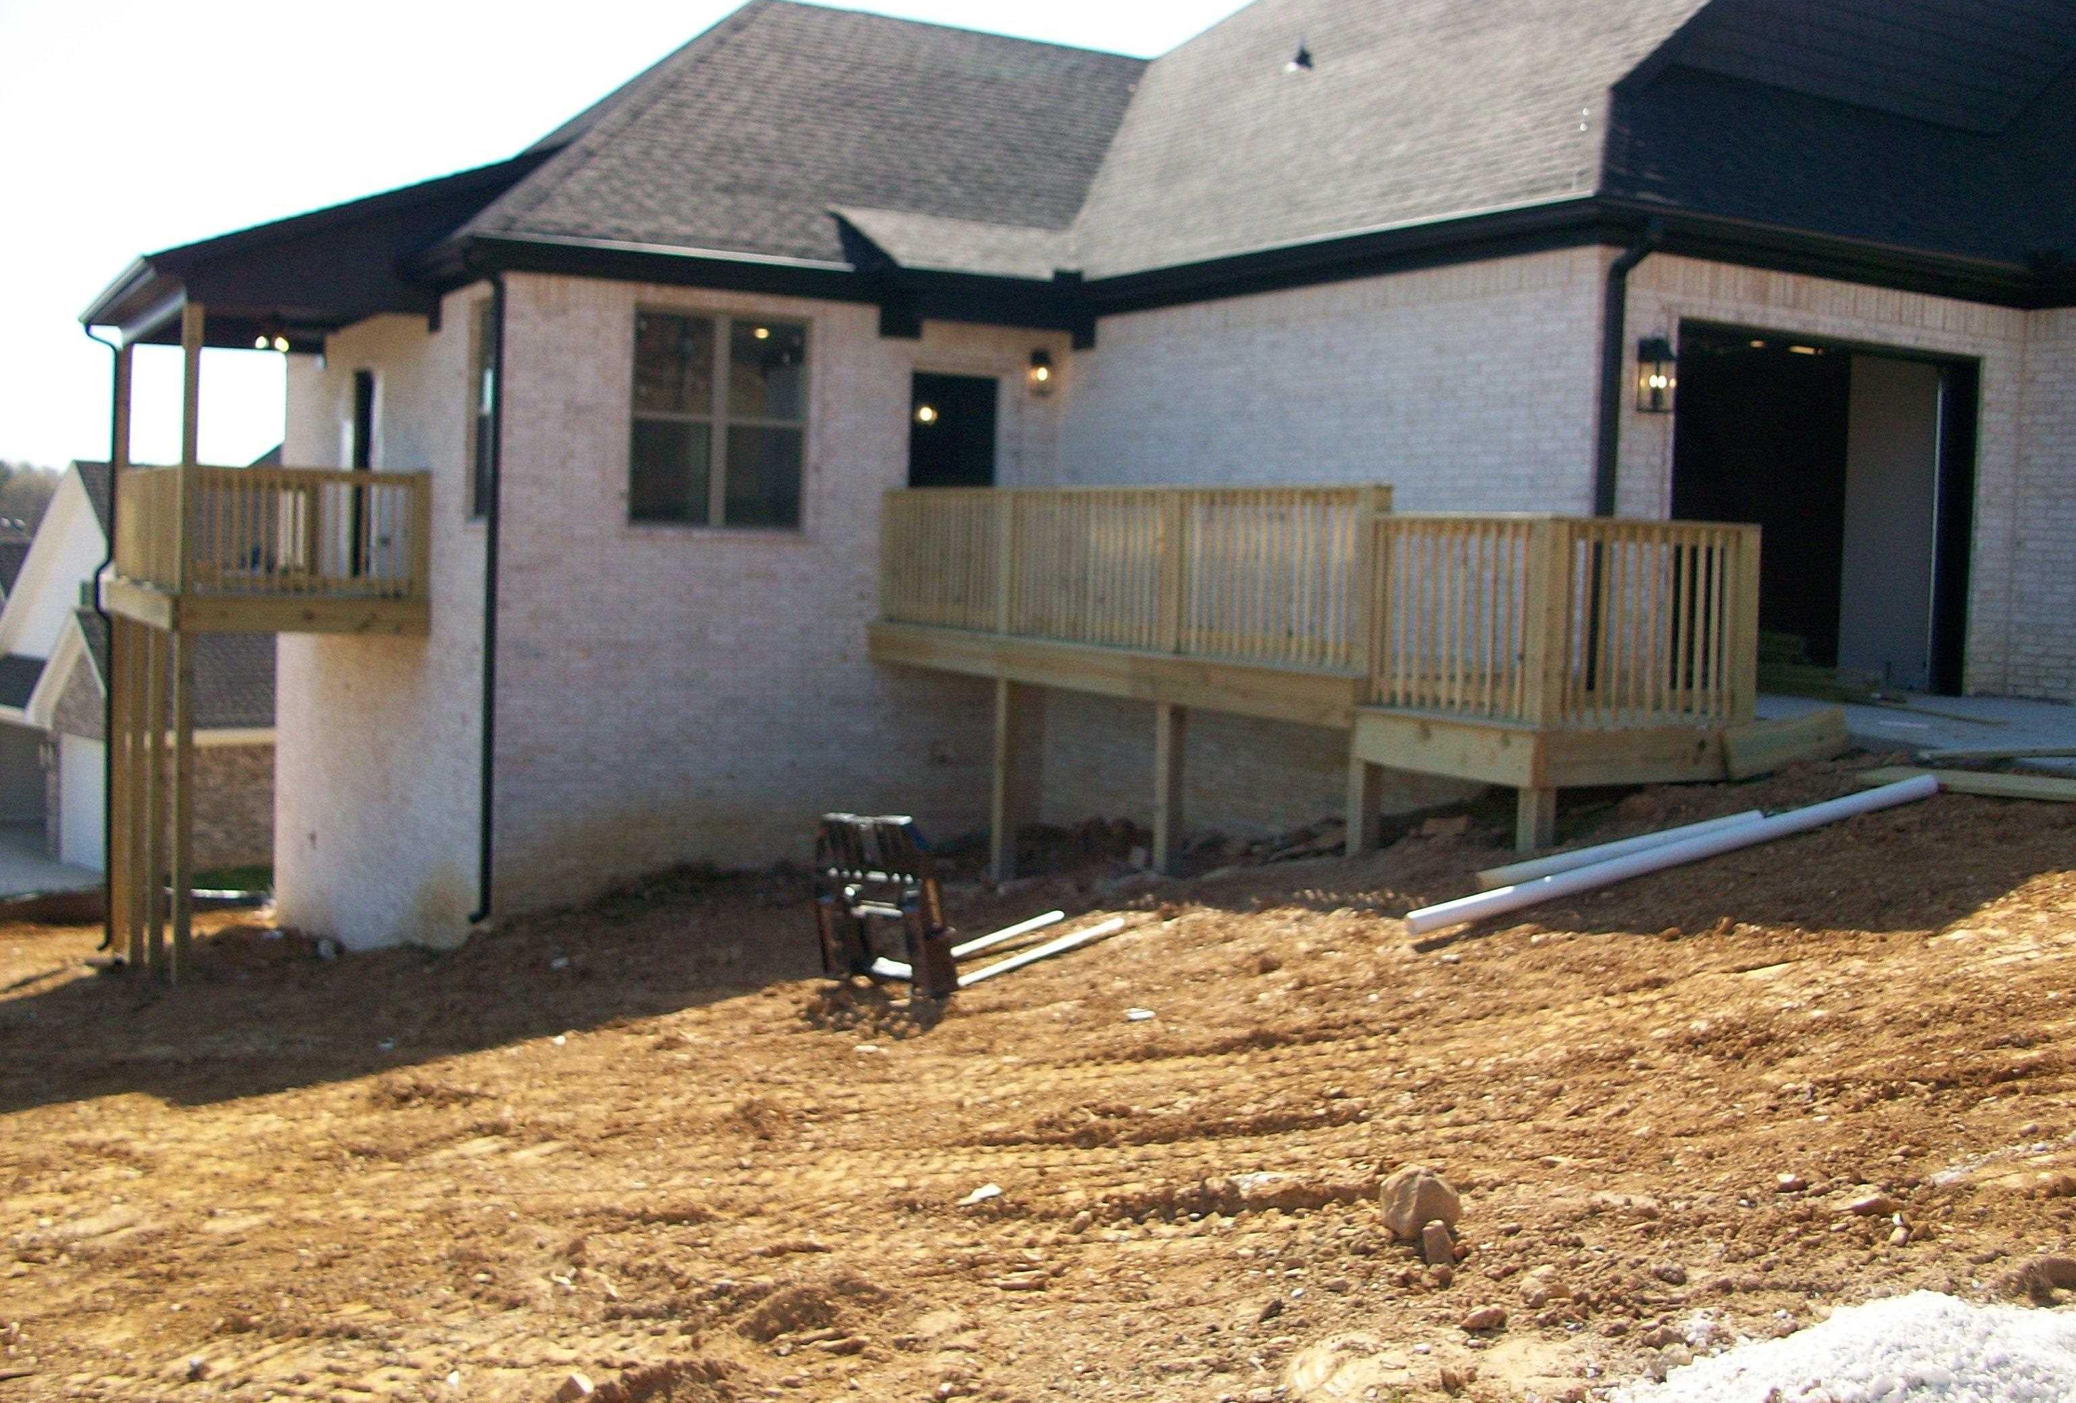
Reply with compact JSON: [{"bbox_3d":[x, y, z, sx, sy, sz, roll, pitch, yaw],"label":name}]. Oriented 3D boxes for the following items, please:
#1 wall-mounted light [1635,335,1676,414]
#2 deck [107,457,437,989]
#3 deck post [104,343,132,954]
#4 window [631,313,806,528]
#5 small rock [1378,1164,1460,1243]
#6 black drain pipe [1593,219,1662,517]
[{"bbox_3d":[3.847,-2.040,12.694,0.170,0.480,0.190,-1,5,-31],"label":"wall-mounted light"},{"bbox_3d":[-7.436,0.202,19.337,2.118,4.786,5.067,-1,5,-31],"label":"deck"},{"bbox_3d":[-9.316,-0.474,20.753,0.141,6.181,0.147,-1,5,-31],"label":"deck post"},{"bbox_3d":[-2.582,-2.257,16.513,1.512,1.722,0.120,-1,5,-31],"label":"window"},{"bbox_3d":[0.891,1.174,4.768,0.185,0.155,0.165,-1,5,-31],"label":"small rock"},{"bbox_3d":[3.617,-1.481,12.550,0.120,2.976,0.281,-1,5,-31],"label":"black drain pipe"}]

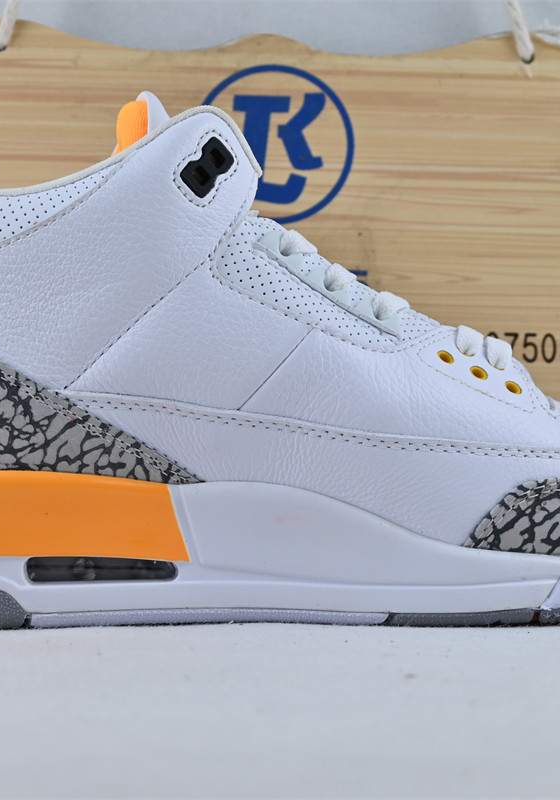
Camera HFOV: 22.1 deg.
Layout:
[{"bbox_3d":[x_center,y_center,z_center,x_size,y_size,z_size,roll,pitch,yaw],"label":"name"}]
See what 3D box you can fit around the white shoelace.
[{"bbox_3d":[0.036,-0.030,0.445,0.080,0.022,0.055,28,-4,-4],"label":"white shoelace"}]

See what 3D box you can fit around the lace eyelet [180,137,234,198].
[{"bbox_3d":[-0.021,-0.067,0.412,0.011,0.017,0.005,38,-5,-3],"label":"lace eyelet"}]

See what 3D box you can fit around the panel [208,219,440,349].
[{"bbox_3d":[0.013,-0.034,0.420,0.068,0.026,0.025,28,-4,-4],"label":"panel"}]

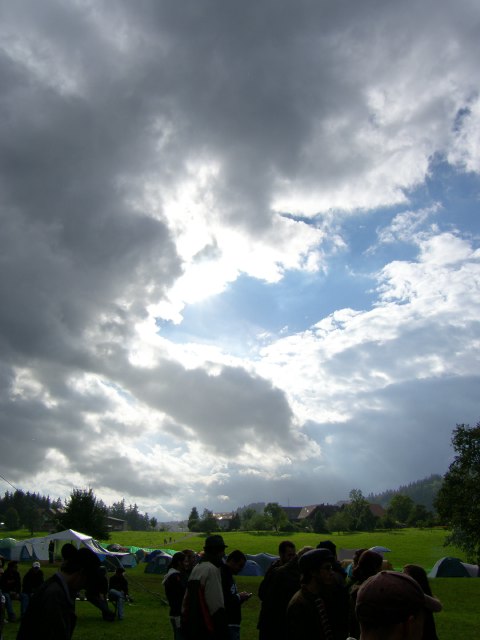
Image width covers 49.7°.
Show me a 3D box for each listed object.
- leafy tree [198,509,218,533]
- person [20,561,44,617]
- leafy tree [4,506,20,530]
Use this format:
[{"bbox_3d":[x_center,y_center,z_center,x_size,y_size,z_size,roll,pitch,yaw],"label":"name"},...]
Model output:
[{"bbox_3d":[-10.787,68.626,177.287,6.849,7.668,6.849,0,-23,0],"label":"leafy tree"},{"bbox_3d":[-5.133,6.678,12.807,0.600,1.276,0.750,3,-23,-7],"label":"person"},{"bbox_3d":[-79.100,69.191,180.000,5.396,8.117,5.396,9,-24,-21],"label":"leafy tree"}]

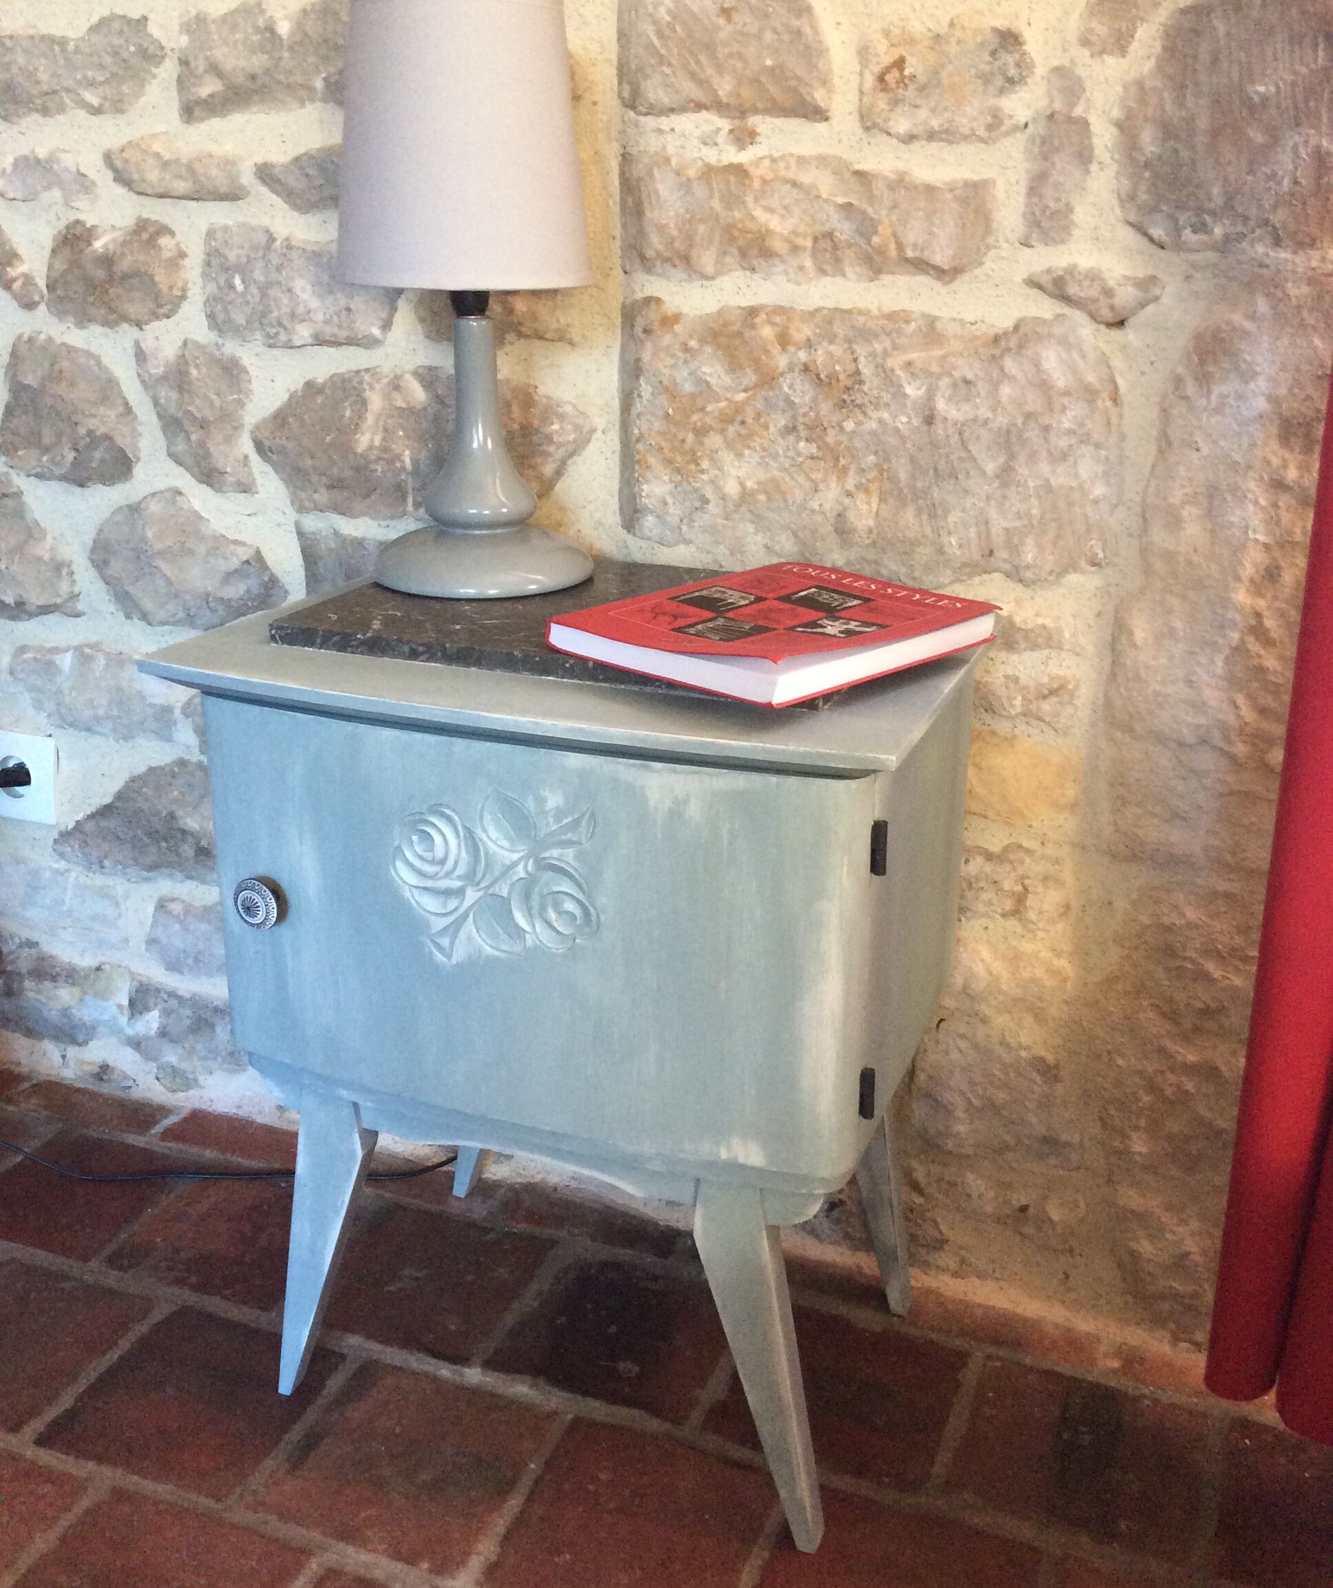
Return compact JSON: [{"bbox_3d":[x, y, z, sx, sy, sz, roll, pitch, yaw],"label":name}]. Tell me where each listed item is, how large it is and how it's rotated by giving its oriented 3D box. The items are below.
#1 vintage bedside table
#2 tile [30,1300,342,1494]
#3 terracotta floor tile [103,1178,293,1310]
[{"bbox_3d":[-0.049,0.152,1.092,0.458,0.555,0.318,8,22,20],"label":"vintage bedside table"},{"bbox_3d":[-0.329,0.432,1.162,0.147,0.018,0.153,8,22,20],"label":"tile"},{"bbox_3d":[-0.342,0.365,1.336,0.152,0.018,0.152,8,22,20],"label":"terracotta floor tile"}]

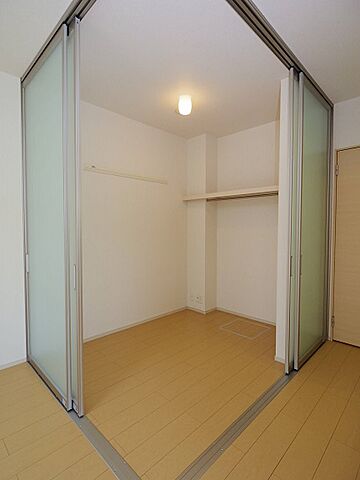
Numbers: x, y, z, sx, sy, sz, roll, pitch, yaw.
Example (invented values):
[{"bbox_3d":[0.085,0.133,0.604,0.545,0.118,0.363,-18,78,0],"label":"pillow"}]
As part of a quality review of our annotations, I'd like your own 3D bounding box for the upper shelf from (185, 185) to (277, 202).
[{"bbox_3d":[0.727,-0.574,3.046,0.402,0.052,1.524,-2,3,-44],"label":"upper shelf"}]

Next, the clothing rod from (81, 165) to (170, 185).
[{"bbox_3d":[-0.564,-0.786,2.827,1.155,0.090,0.050,-2,3,-44],"label":"clothing rod"}]

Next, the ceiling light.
[{"bbox_3d":[0.059,-1.375,2.450,0.132,0.170,0.132,0,2,1],"label":"ceiling light"}]

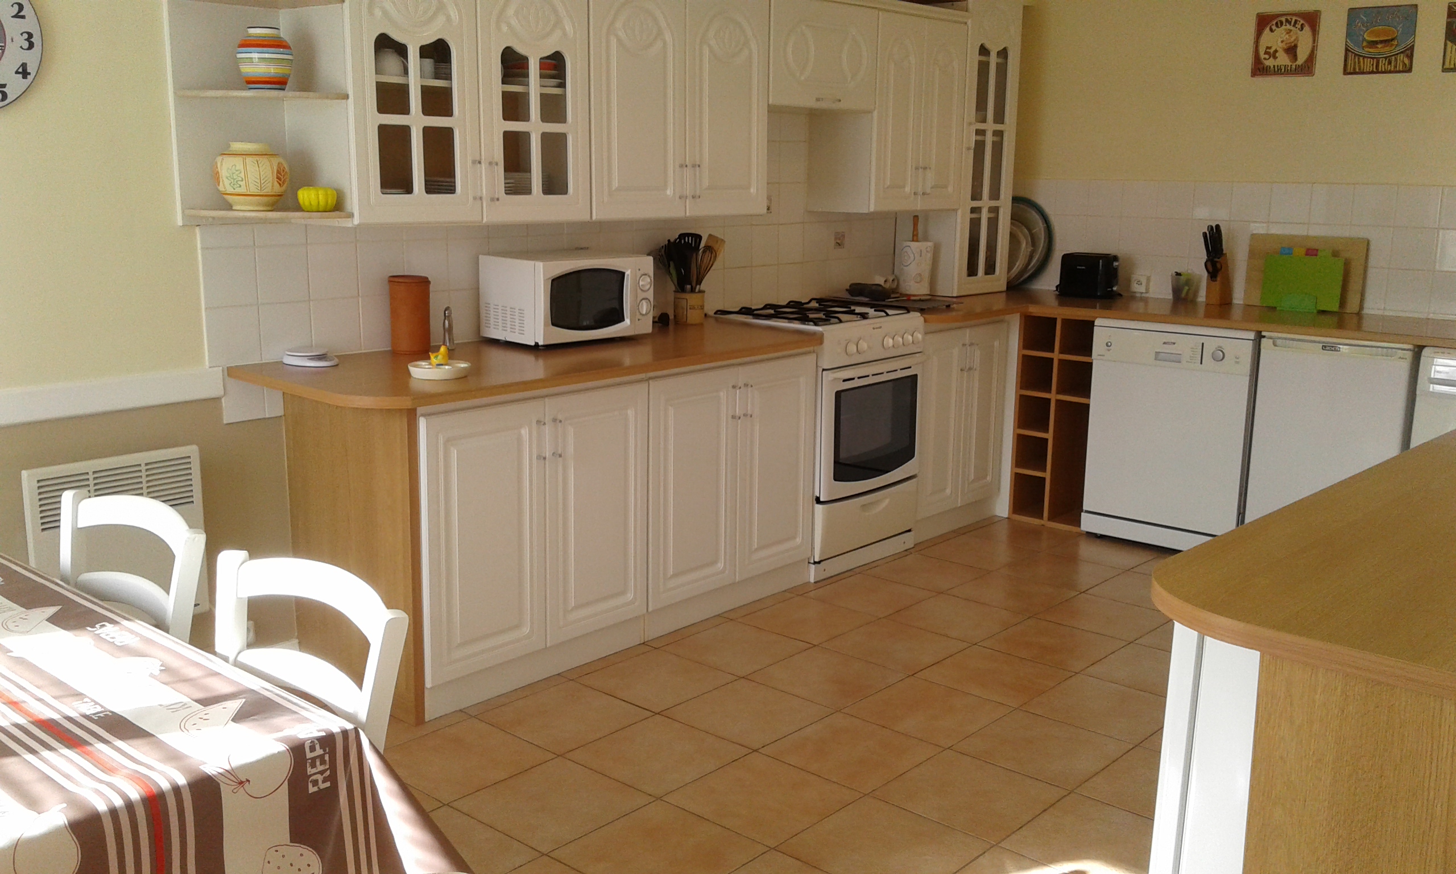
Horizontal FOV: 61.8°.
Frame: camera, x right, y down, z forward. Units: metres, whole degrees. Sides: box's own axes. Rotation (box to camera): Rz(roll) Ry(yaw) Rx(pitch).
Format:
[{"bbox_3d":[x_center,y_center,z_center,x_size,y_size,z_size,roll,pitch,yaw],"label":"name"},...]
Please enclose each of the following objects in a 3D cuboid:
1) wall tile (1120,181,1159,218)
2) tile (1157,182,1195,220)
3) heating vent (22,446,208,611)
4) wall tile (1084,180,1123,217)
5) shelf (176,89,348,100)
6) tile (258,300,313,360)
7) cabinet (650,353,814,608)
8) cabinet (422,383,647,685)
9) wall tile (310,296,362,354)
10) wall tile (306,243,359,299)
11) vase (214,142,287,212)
[{"bbox_3d":[1.776,-1.025,5.246,0.155,0.155,0.010,10,15,42],"label":"wall tile"},{"bbox_3d":[1.916,-1.014,5.208,0.154,0.154,0.010,11,16,38],"label":"tile"},{"bbox_3d":[-1.572,0.275,3.148,0.075,0.453,0.419,10,15,42],"label":"heating vent"},{"bbox_3d":[1.625,-1.024,5.237,0.150,0.155,0.010,9,14,38],"label":"wall tile"},{"bbox_3d":[-1.161,-0.852,3.045,0.300,0.020,0.280,11,15,43],"label":"shelf"},{"bbox_3d":[-1.226,-0.295,3.382,0.010,0.154,0.152,12,17,42],"label":"tile"},{"bbox_3d":[-0.180,0.083,4.115,0.580,0.725,0.775,12,17,42],"label":"cabinet"},{"bbox_3d":[-0.682,0.184,3.332,0.590,0.700,0.735,11,16,42],"label":"cabinet"},{"bbox_3d":[-1.120,-0.318,3.490,0.010,0.154,0.152,12,17,42],"label":"wall tile"},{"bbox_3d":[-1.103,-0.464,3.413,0.010,0.155,0.149,11,15,43],"label":"wall tile"},{"bbox_3d":[-1.240,-0.677,3.168,0.195,0.178,0.195,10,15,42],"label":"vase"}]

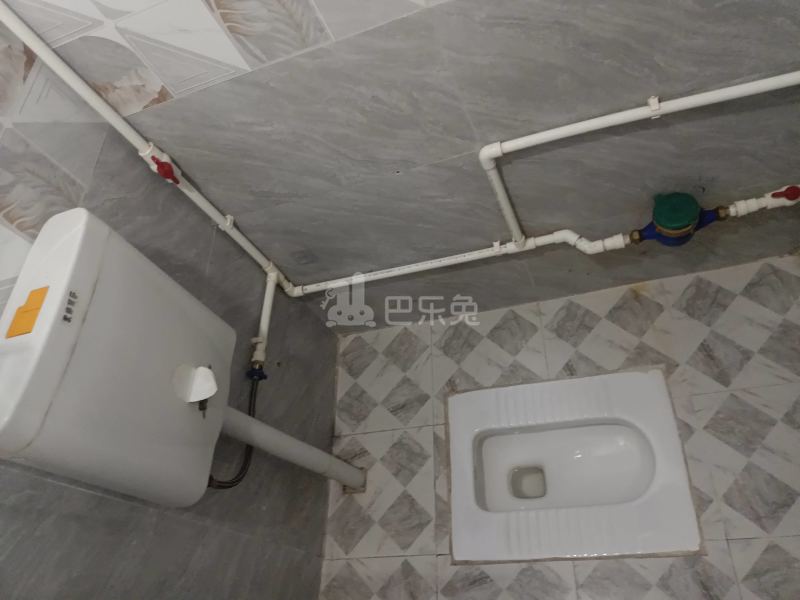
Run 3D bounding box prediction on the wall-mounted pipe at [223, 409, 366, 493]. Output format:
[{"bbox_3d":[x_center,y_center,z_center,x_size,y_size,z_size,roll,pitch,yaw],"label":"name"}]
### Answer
[{"bbox_3d":[-0.225,0.323,1.241,0.051,0.590,0.051,-11,58,19],"label":"wall-mounted pipe"}]

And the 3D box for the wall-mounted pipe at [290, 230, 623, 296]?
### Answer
[{"bbox_3d":[0.098,-0.074,1.321,0.795,0.038,0.073,-11,58,18],"label":"wall-mounted pipe"}]

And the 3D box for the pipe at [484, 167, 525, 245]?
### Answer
[{"bbox_3d":[0.213,-0.185,1.155,0.021,0.240,0.021,-11,58,19],"label":"pipe"}]

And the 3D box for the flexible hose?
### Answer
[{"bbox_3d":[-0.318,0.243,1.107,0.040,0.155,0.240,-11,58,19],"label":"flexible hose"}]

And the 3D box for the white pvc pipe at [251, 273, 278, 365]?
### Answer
[{"bbox_3d":[-0.304,0.037,1.306,0.026,0.026,0.228,-11,58,19],"label":"white pvc pipe"}]

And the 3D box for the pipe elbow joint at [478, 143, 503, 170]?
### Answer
[{"bbox_3d":[0.164,-0.258,1.031,0.040,0.041,0.028,-11,58,19],"label":"pipe elbow joint"}]

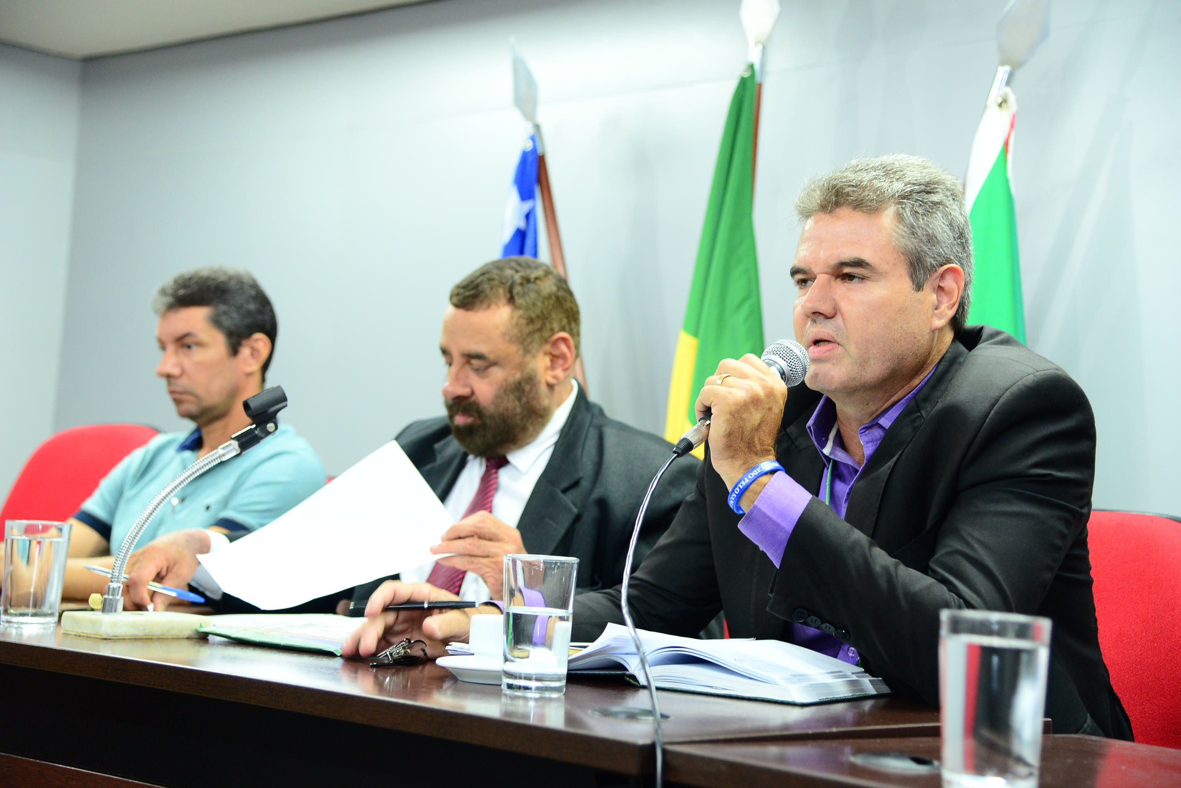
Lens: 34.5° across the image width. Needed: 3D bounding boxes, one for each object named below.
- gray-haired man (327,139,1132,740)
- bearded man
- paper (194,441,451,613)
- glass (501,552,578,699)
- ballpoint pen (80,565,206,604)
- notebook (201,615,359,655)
[{"bbox_3d":[0.255,0.399,2.008,0.870,1.321,0.557,7,-4,-42],"label":"gray-haired man"},{"bbox_3d":[-0.188,0.434,2.452,0.540,1.245,0.775,1,-5,44],"label":"bearded man"},{"bbox_3d":[-0.323,0.173,2.330,0.297,0.040,0.210,-26,-39,6],"label":"paper"},{"bbox_3d":[-0.048,0.214,1.755,0.070,0.124,0.070,4,-3,-1],"label":"glass"},{"bbox_3d":[-0.531,0.226,2.270,0.155,0.010,0.010,17,-3,0],"label":"ballpoint pen"},{"bbox_3d":[-0.282,0.275,2.213,0.215,0.020,0.300,7,-4,-41],"label":"notebook"}]

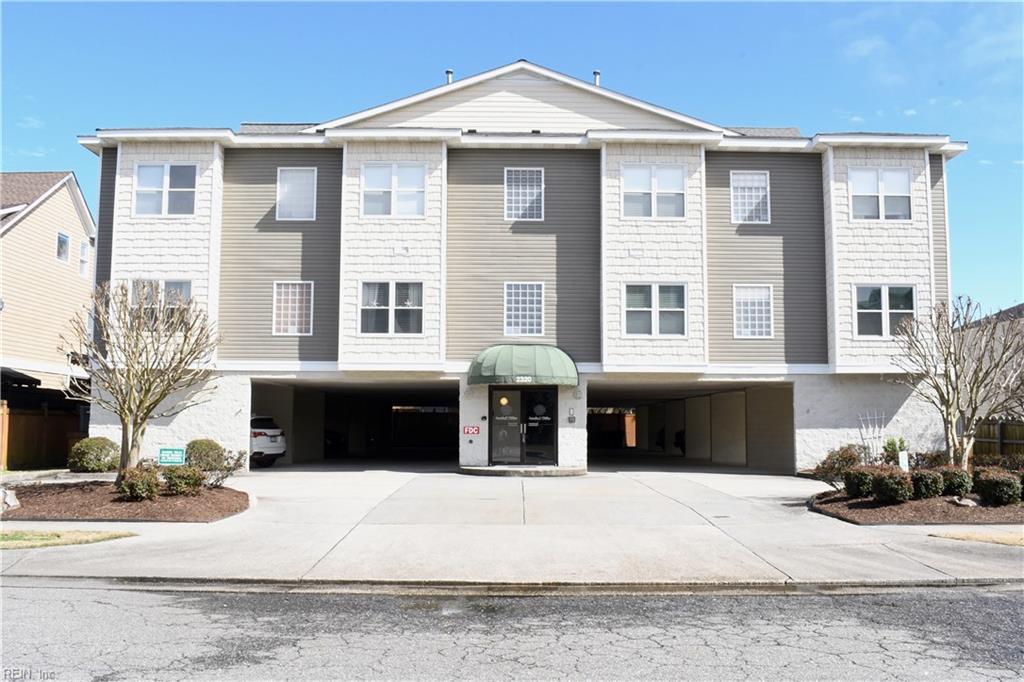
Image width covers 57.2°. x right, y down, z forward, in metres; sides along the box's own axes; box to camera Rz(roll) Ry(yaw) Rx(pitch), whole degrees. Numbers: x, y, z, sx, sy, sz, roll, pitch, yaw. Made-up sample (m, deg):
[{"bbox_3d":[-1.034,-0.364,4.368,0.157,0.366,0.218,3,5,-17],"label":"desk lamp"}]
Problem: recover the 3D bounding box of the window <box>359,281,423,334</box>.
[{"bbox_3d":[-3.230,-0.880,25.079,1.733,1.482,0.130,0,-6,-1],"label":"window"}]

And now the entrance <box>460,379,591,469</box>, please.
[{"bbox_3d":[0.309,2.214,25.392,3.508,2.500,0.550,0,-6,-1],"label":"entrance"}]

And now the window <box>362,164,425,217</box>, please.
[{"bbox_3d":[-3.279,-4.163,25.985,1.716,1.471,0.130,0,-6,0],"label":"window"}]

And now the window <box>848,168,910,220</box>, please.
[{"bbox_3d":[10.026,-3.976,25.543,1.734,1.488,0.130,0,-6,-1],"label":"window"}]

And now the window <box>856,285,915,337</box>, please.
[{"bbox_3d":[10.199,-0.831,25.641,1.584,1.433,0.130,0,-6,0],"label":"window"}]

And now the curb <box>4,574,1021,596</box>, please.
[{"bbox_3d":[-0.002,2.714,10.373,11.600,0.150,0.500,0,-6,-1],"label":"curb"}]

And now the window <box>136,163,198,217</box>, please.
[{"bbox_3d":[-9.344,-4.054,25.350,1.680,1.476,0.130,0,-6,-1],"label":"window"}]

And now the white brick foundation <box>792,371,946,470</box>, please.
[{"bbox_3d":[9.706,2.232,25.589,4.187,2.726,0.400,0,-6,-1],"label":"white brick foundation"}]

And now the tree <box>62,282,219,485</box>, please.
[{"bbox_3d":[-8.796,0.983,22.217,3.694,4.739,3.400,0,-6,0],"label":"tree"}]

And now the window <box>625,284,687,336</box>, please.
[{"bbox_3d":[3.918,-0.831,25.641,1.693,1.432,0.130,0,-6,0],"label":"window"}]

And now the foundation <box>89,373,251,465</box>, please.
[{"bbox_3d":[-9.459,2.183,26.064,4.474,2.642,0.350,0,-6,0],"label":"foundation"}]

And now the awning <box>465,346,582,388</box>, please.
[{"bbox_3d":[0.292,0.629,25.571,3.112,1.170,1.000,0,-6,0],"label":"awning"}]

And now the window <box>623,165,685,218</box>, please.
[{"bbox_3d":[3.845,-4.048,25.486,1.726,1.512,0.130,0,-6,-1],"label":"window"}]

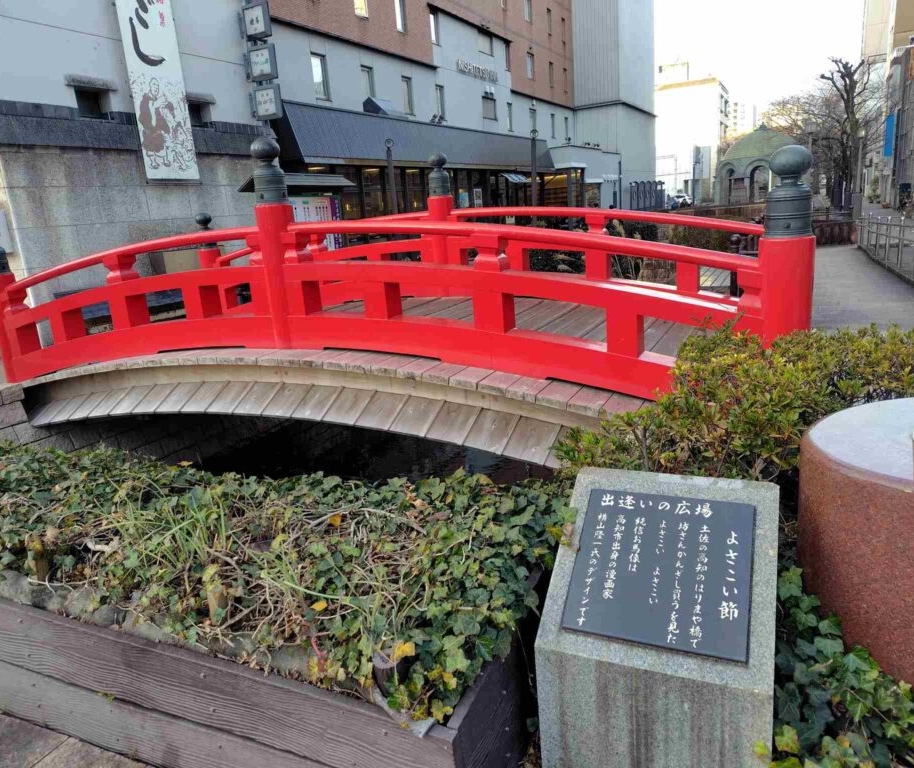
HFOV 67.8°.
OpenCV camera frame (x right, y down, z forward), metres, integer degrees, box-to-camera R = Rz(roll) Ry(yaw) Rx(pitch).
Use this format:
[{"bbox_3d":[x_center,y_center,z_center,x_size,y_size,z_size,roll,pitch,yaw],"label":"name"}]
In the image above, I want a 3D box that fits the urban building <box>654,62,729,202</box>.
[{"bbox_3d":[31.030,-32.801,90.826,8.600,16.600,12.500,3,16,26],"label":"urban building"}]

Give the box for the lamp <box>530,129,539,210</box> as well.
[{"bbox_3d":[2.201,-5.132,18.672,0.220,3.500,0.200,3,16,26],"label":"lamp"}]

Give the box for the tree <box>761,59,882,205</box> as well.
[{"bbox_3d":[16.967,-11.274,31.540,5.200,6.750,4.700,3,16,26],"label":"tree"}]

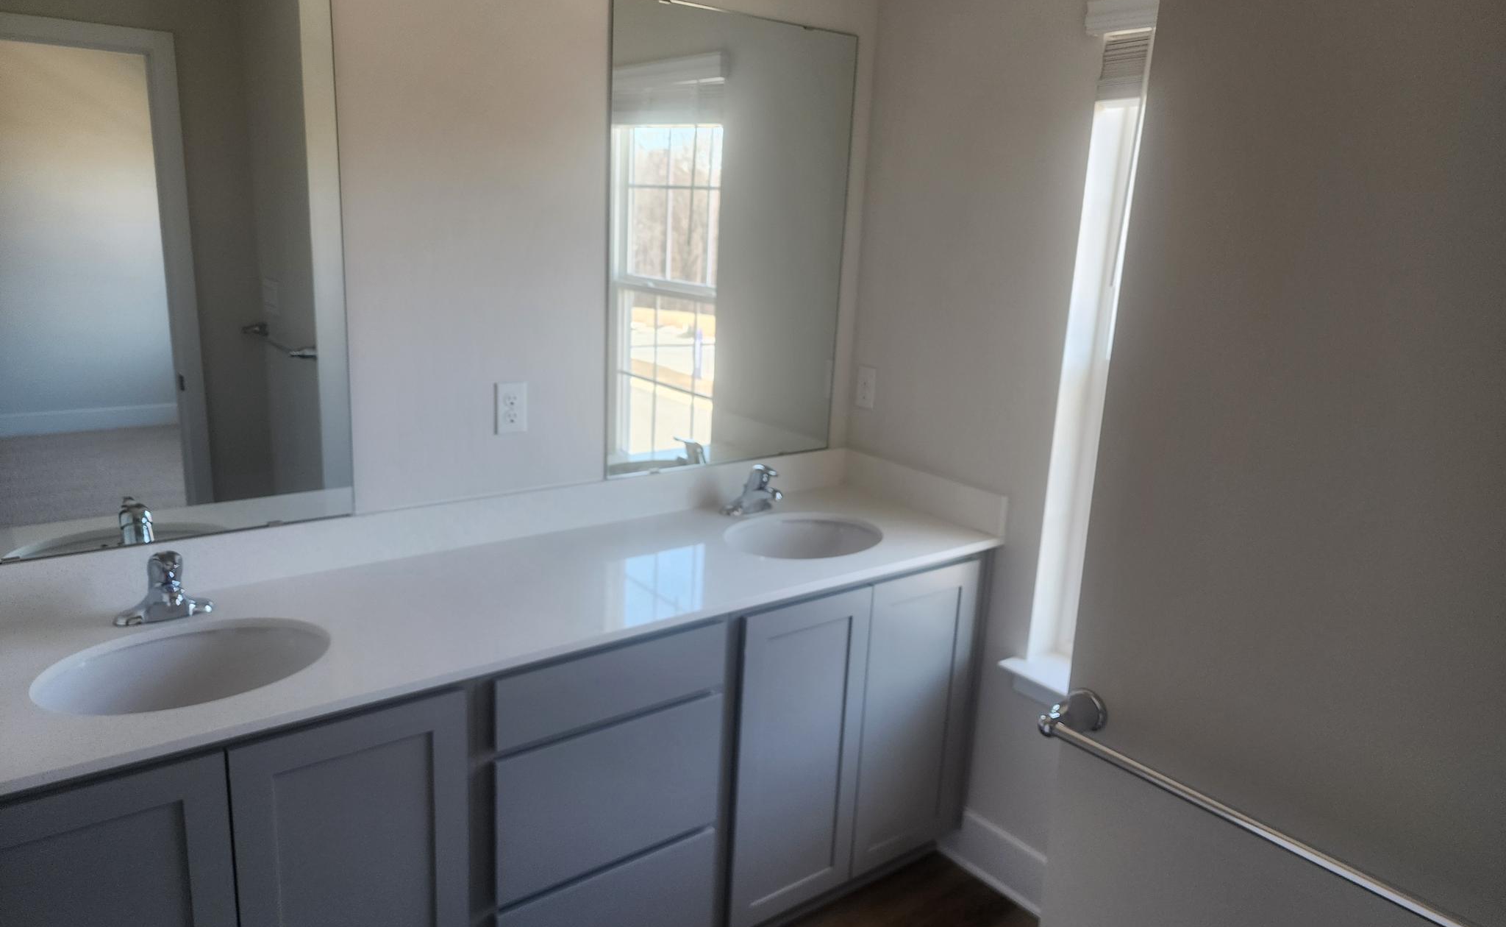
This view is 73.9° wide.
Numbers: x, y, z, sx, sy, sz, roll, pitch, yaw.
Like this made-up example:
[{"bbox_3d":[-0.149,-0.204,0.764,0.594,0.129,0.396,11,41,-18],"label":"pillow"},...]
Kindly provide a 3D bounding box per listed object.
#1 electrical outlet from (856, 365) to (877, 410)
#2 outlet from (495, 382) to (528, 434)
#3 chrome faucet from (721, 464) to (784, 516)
[{"bbox_3d":[0.309,-0.208,2.727,0.008,0.115,0.071,-8,18,-37],"label":"electrical outlet"},{"bbox_3d":[-0.520,-0.120,2.169,0.071,0.115,0.008,-8,18,-37],"label":"outlet"},{"bbox_3d":[0.025,0.071,2.494,0.158,0.124,0.140,-8,18,-37],"label":"chrome faucet"}]

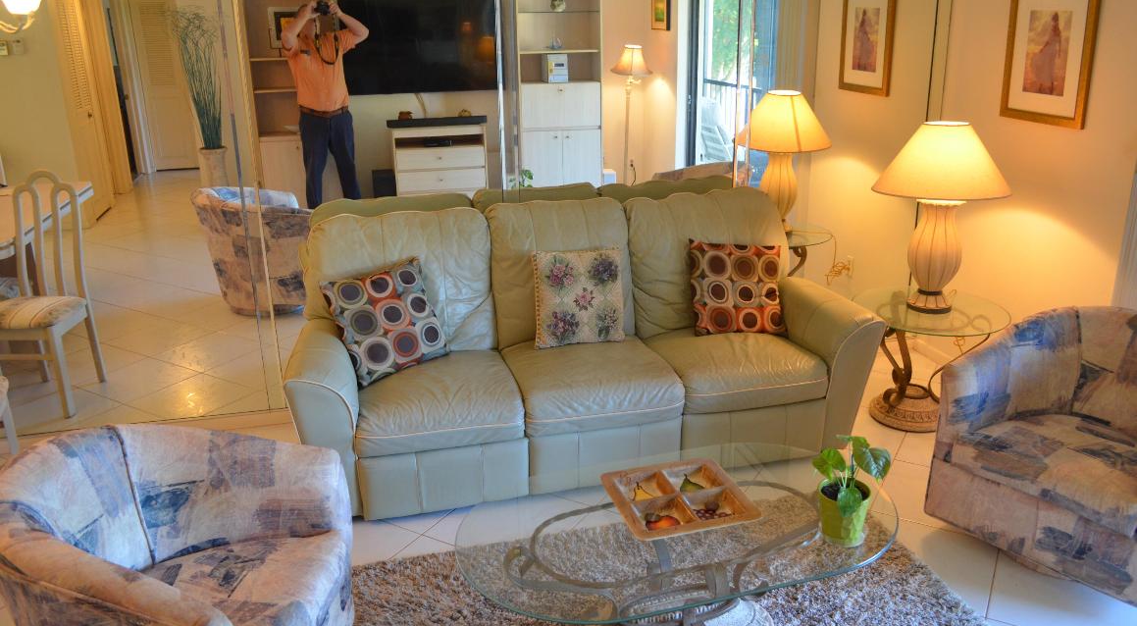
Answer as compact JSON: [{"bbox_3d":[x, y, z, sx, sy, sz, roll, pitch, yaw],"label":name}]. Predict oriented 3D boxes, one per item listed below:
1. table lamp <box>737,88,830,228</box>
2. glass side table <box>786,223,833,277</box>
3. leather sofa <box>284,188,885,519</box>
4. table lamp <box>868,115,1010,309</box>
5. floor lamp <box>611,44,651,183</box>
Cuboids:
[{"bbox_3d":[1.111,-0.785,4.496,0.525,0.745,0.525,-6,20,-14],"label":"table lamp"},{"bbox_3d":[1.101,-0.232,4.723,0.620,0.475,0.620,-6,20,-14],"label":"glass side table"},{"bbox_3d":[0.059,0.058,3.273,2.180,0.910,0.830,-6,20,-14],"label":"leather sofa"},{"bbox_3d":[1.440,-0.373,3.324,0.525,0.745,0.525,-6,20,-14],"label":"table lamp"},{"bbox_3d":[0.528,-1.592,7.285,0.375,1.380,0.375,-1,19,0],"label":"floor lamp"}]

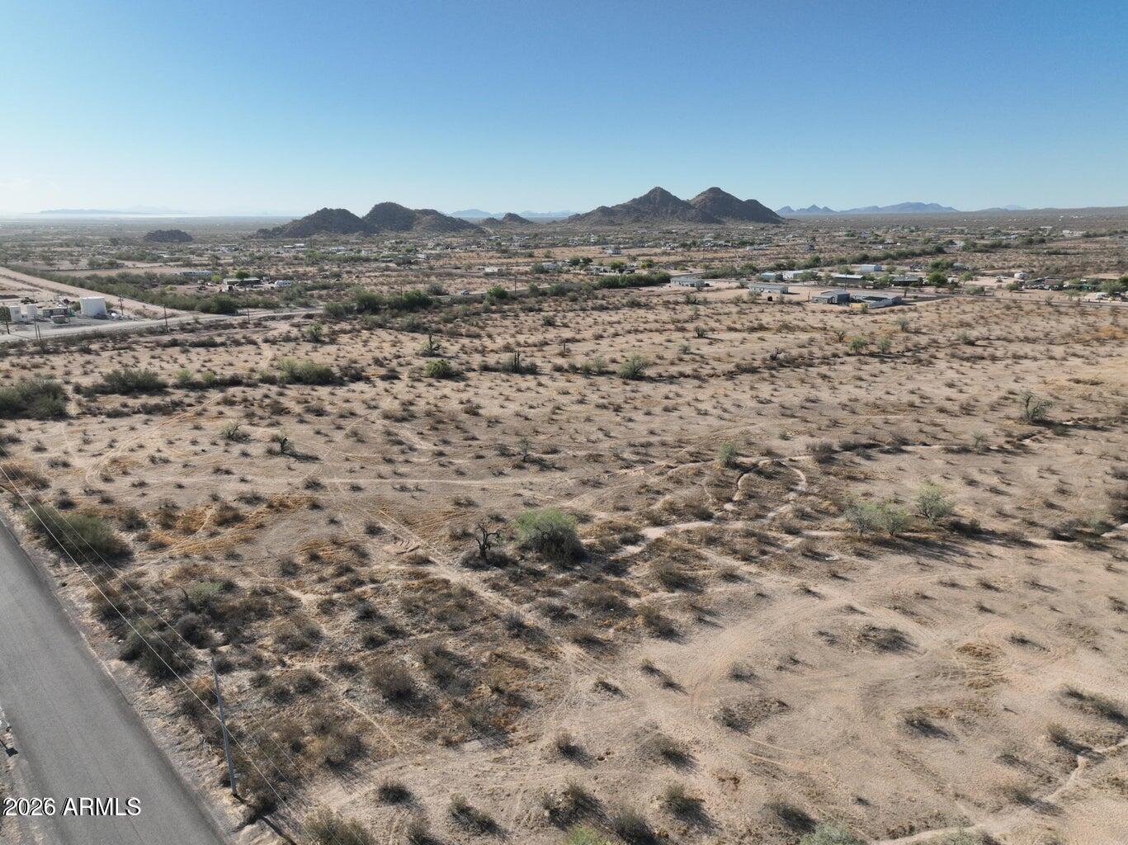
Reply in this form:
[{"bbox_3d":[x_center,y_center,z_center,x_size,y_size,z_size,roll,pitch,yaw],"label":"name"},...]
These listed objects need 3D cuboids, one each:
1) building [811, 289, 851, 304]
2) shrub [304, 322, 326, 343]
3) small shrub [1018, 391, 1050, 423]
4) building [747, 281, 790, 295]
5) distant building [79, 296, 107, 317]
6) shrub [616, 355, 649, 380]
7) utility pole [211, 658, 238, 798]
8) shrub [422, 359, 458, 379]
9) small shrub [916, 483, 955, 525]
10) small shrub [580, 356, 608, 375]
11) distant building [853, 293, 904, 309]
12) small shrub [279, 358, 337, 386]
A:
[{"bbox_3d":[118.977,-56.134,348.693,10.500,5.200,13.000,-14,20,-42],"label":"building"},{"bbox_3d":[-77.189,-27.955,242.388,6.266,5.397,5.953,-5,16,-17],"label":"shrub"},{"bbox_3d":[89.216,-3.049,148.348,5.184,5.615,4.925,9,17,31],"label":"small shrub"},{"bbox_3d":[103.404,-67.888,394.823,8.000,4.200,18.300,-14,20,-42],"label":"building"},{"bbox_3d":[-184.429,-45.408,306.013,8.478,6.416,8.478,-9,17,-30],"label":"distant building"},{"bbox_3d":[16.583,-13.067,186.213,7.318,5.507,6.586,1,15,5],"label":"shrub"},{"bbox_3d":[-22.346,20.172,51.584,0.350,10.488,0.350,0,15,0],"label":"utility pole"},{"bbox_3d":[-29.793,-12.889,187.444,7.721,4.531,6.949,-2,15,-9],"label":"shrub"},{"bbox_3d":[46.971,10.344,98.856,4.459,5.178,4.236,7,17,26],"label":"small shrub"},{"bbox_3d":[7.473,-14.090,192.150,6.512,4.431,4.884,1,15,2],"label":"small shrub"},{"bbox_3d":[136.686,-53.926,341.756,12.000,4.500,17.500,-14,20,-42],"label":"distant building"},{"bbox_3d":[-59.761,-11.942,181.865,12.854,5.569,7.070,-5,16,-18],"label":"small shrub"}]

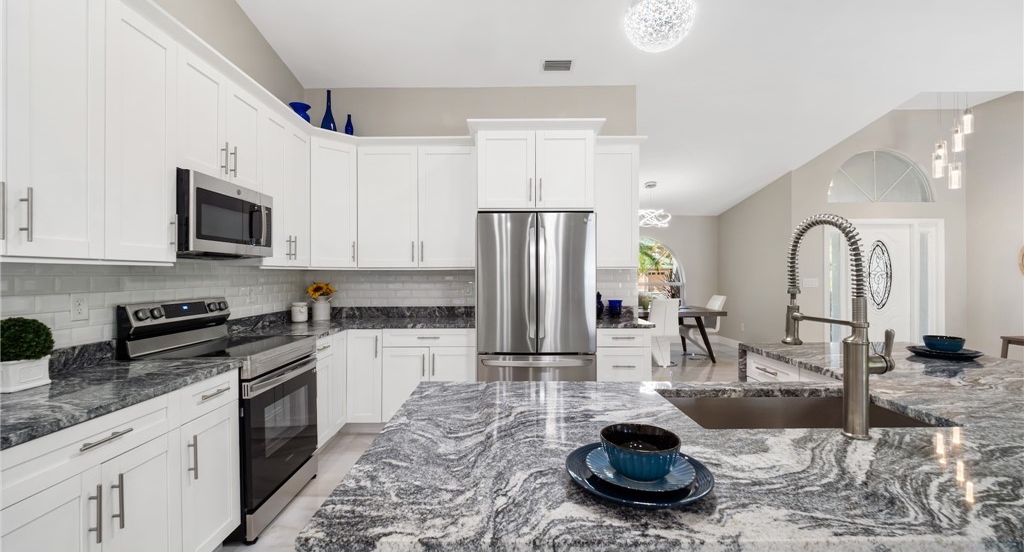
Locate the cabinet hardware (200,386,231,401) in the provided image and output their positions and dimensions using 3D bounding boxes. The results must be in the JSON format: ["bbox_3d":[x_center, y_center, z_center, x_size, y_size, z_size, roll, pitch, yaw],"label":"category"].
[{"bbox_3d":[-1.321,0.528,1.847,0.036,0.013,0.178,0,0,0],"label":"cabinet hardware"}]

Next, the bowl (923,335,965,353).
[{"bbox_3d":[2.301,0.358,2.207,0.158,0.067,0.158,0,0,-1],"label":"bowl"}]

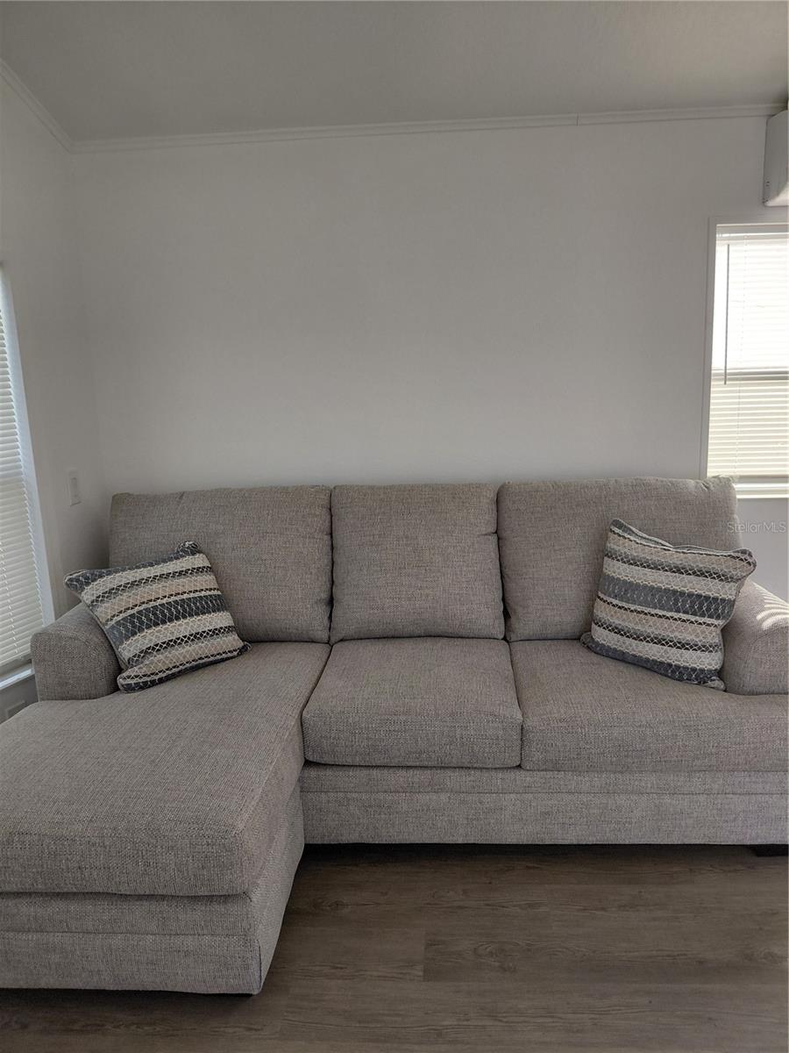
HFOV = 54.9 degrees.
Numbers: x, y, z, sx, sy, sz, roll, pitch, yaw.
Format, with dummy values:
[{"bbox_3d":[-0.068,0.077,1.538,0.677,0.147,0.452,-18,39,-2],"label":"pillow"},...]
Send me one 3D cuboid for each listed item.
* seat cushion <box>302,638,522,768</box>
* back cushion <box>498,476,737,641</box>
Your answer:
[{"bbox_3d":[0.071,0.520,2.400,0.610,0.195,0.580,-1,10,4],"label":"seat cushion"},{"bbox_3d":[0.756,0.110,2.606,0.770,0.530,0.210,-1,-2,4],"label":"back cushion"}]

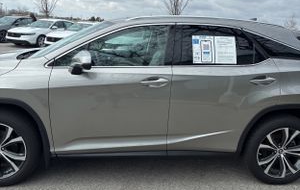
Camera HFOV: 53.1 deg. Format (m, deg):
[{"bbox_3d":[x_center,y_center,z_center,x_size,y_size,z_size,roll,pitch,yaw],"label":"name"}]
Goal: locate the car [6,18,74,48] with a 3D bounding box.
[{"bbox_3d":[-5.798,-3.534,17.114,1.860,1.450,4.900,8,14,21],"label":"car"}]

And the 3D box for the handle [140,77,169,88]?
[{"bbox_3d":[0.045,-0.115,2.791,0.255,0.075,0.060,1,13,-6],"label":"handle"}]

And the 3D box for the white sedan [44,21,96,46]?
[{"bbox_3d":[-3.214,-3.050,15.828,1.860,1.450,4.900,9,14,24],"label":"white sedan"}]

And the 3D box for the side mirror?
[{"bbox_3d":[-0.610,-0.272,2.639,0.200,0.210,0.240,1,13,-6],"label":"side mirror"}]

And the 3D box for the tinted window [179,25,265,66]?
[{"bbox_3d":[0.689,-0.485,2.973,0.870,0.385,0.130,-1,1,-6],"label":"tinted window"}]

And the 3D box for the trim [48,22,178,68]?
[{"bbox_3d":[-0.355,-0.485,2.861,1.230,0.430,0.140,-1,1,-6],"label":"trim"}]

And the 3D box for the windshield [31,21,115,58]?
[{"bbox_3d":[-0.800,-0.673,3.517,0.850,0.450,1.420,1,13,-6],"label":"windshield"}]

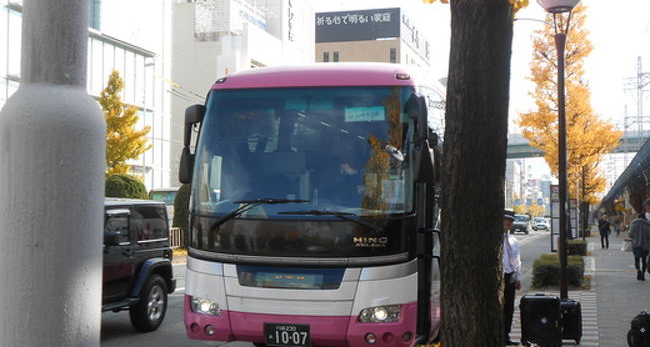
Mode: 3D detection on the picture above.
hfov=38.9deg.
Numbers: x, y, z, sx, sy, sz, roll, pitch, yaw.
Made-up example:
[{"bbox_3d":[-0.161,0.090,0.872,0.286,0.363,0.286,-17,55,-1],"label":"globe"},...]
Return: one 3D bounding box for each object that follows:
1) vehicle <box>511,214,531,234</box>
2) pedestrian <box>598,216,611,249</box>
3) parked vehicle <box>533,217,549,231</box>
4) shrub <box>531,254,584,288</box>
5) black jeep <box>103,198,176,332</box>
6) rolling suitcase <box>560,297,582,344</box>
[{"bbox_3d":[18.127,4.707,85.373,1.700,1.780,4.200,-1,-3,15],"label":"vehicle"},{"bbox_3d":[13.602,2.843,44.716,0.550,1.660,0.360,-1,-3,16],"label":"pedestrian"},{"bbox_3d":[24.621,5.736,104.846,1.700,1.490,4.300,0,-3,8],"label":"parked vehicle"},{"bbox_3d":[5.957,2.426,23.162,1.120,0.520,5.200,-1,-3,16],"label":"shrub"},{"bbox_3d":[-3.565,1.274,12.107,1.890,1.840,4.170,-1,-3,16],"label":"black jeep"},{"bbox_3d":[3.038,1.873,11.676,0.380,0.570,0.260,0,-3,-7],"label":"rolling suitcase"}]

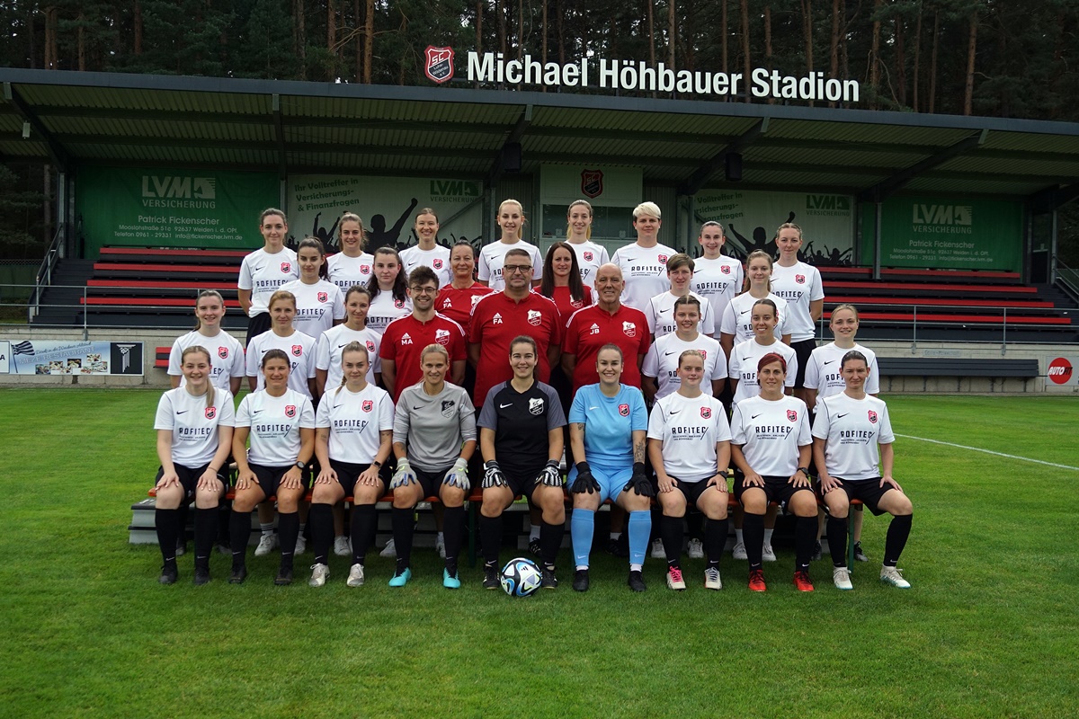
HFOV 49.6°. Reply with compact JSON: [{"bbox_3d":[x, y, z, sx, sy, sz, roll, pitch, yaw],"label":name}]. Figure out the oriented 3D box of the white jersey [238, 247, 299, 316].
[{"bbox_3d":[-1.862,-0.531,8.080,0.440,0.510,0.260,1,1,-6],"label":"white jersey"}]

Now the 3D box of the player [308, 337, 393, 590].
[{"bbox_3d":[-1.091,0.577,6.786,0.500,1.350,0.660,1,1,-3],"label":"player"}]

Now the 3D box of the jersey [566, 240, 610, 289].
[{"bbox_3d":[0.273,-0.557,8.106,0.460,0.550,0.260,1,1,10],"label":"jersey"}]

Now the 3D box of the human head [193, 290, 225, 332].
[{"bbox_3d":[-2.081,-0.306,7.360,0.190,0.260,0.230,0,2,-12],"label":"human head"}]

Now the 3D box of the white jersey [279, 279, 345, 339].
[{"bbox_3d":[-1.533,-0.251,7.860,0.460,0.580,0.270,1,1,-9],"label":"white jersey"}]

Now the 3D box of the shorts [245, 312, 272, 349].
[{"bbox_3d":[-1.853,-0.154,8.150,0.400,0.370,0.280,1,1,-10],"label":"shorts"}]

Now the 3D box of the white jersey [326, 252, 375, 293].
[{"bbox_3d":[-1.302,-0.495,8.100,0.420,0.530,0.260,1,1,-3],"label":"white jersey"}]

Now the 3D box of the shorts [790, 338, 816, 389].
[{"bbox_3d":[1.764,0.013,8.224,0.380,0.400,0.260,1,1,6],"label":"shorts"}]

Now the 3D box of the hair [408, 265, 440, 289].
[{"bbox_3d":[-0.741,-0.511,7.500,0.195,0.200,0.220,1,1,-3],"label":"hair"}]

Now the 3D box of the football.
[{"bbox_3d":[-0.100,1.174,6.320,0.220,0.220,0.220,1,1,0],"label":"football"}]

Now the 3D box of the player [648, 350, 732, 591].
[{"bbox_3d":[0.884,0.615,6.860,0.510,1.340,0.720,1,1,1],"label":"player"}]

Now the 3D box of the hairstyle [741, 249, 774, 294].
[{"bbox_3d":[1.475,-0.598,7.890,0.215,0.300,0.240,1,1,6],"label":"hairstyle"}]

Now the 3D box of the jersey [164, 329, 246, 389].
[{"bbox_3d":[-2.133,0.082,7.476,0.485,0.550,0.260,1,1,-3],"label":"jersey"}]

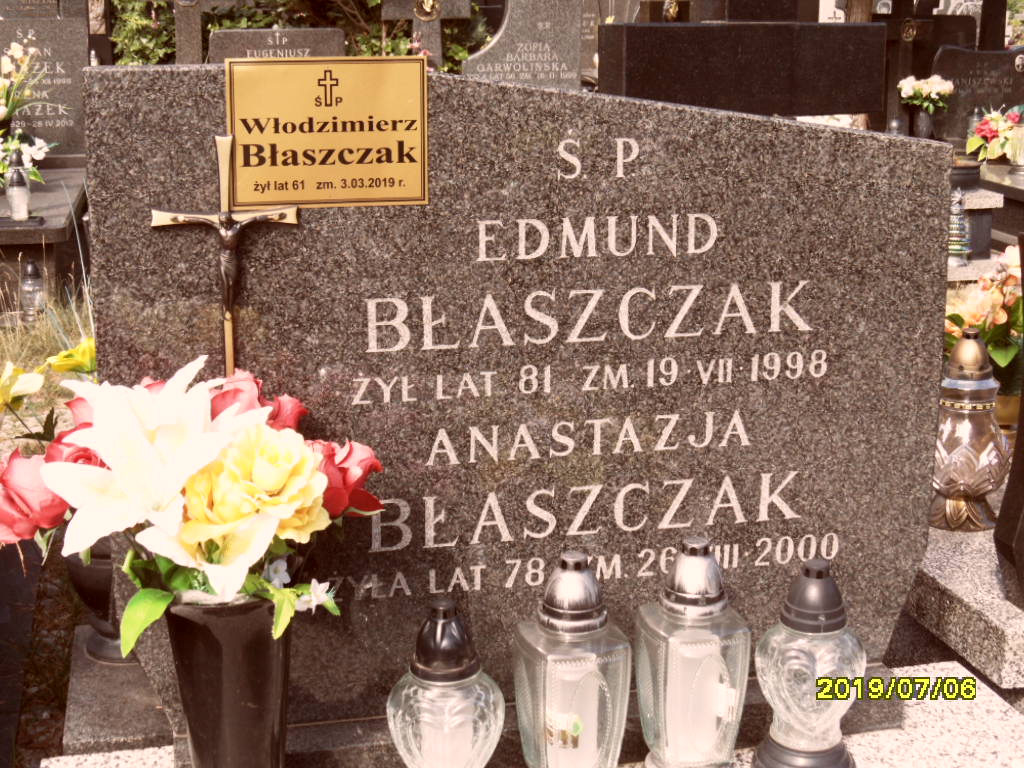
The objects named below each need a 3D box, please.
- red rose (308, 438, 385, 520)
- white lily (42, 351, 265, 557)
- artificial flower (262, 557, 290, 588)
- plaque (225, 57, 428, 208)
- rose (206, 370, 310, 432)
[{"bbox_3d":[-0.166,0.093,1.460,0.078,0.080,0.075,-4,15,-17],"label":"red rose"},{"bbox_3d":[-0.330,0.066,1.370,0.210,0.185,0.110,-2,14,-7],"label":"white lily"},{"bbox_3d":[-0.234,0.188,1.470,0.028,0.030,0.018,-1,14,-6],"label":"artificial flower"},{"bbox_3d":[-0.183,-0.251,1.480,0.200,0.150,0.008,-3,16,-12],"label":"plaque"},{"bbox_3d":[-0.251,0.018,1.450,0.092,0.070,0.070,-2,14,-8],"label":"rose"}]

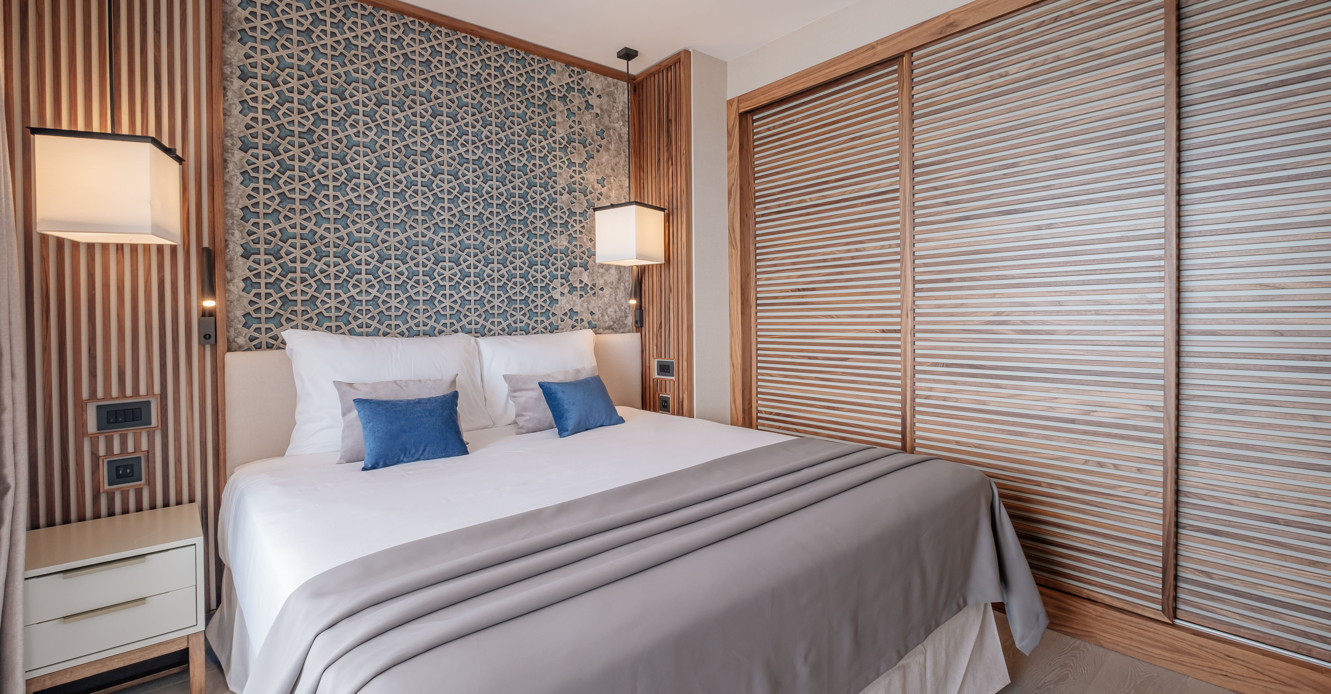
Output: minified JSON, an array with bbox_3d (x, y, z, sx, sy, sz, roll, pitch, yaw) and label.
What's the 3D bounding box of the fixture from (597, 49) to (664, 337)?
[{"bbox_3d":[-0.209,-0.995,3.180,0.280,1.400,0.280,0,1,34],"label":"fixture"}]

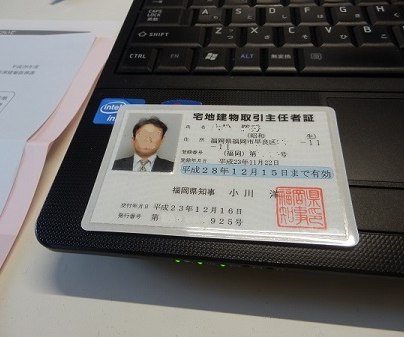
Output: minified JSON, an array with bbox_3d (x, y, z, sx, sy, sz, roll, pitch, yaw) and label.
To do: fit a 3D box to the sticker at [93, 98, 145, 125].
[{"bbox_3d":[-0.036,-0.025,0.137,0.021,0.001,0.016,3,56,8],"label":"sticker"}]

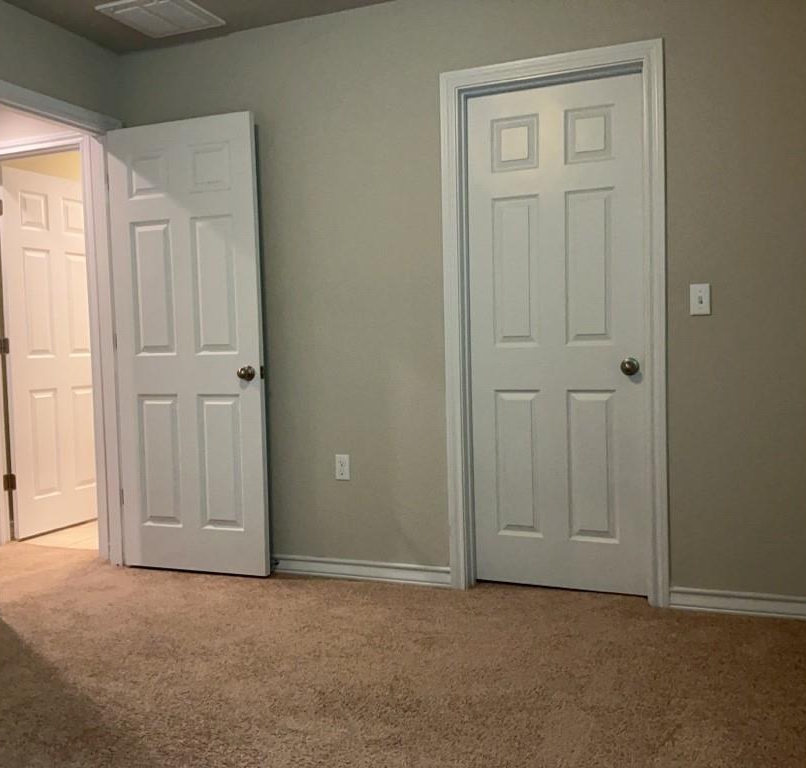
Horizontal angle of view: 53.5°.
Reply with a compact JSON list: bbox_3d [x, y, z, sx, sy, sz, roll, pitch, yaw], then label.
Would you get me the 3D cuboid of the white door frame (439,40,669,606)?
[{"bbox_3d":[0.591,-0.204,3.142,0.860,2.090,0.110,0,3,22],"label":"white door frame"}]

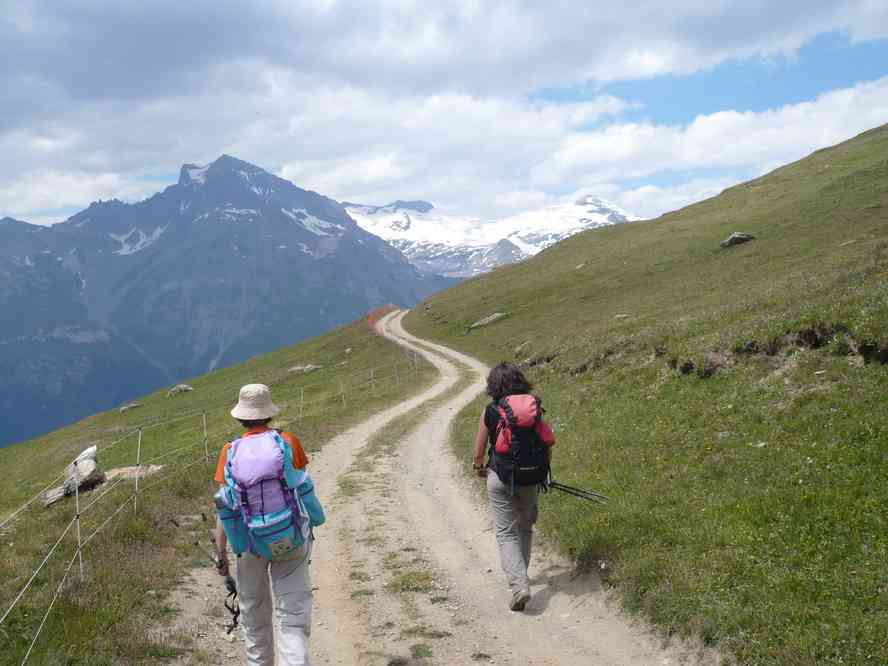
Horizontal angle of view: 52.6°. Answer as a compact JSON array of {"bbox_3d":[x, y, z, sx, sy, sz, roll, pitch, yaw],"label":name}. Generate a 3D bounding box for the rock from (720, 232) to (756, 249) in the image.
[{"bbox_3d":[16.399,-5.151,50.000,1.945,0.846,1.400,0,1,18],"label":"rock"}]

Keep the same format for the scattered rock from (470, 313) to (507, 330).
[{"bbox_3d":[2.907,-0.768,60.000,2.463,1.143,1.500,0,1,3],"label":"scattered rock"}]

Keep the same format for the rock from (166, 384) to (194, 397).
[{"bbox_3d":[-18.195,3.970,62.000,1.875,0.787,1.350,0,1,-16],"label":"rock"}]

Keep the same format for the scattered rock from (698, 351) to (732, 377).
[{"bbox_3d":[4.082,0.474,13.500,0.496,0.400,0.400,0,1,17],"label":"scattered rock"}]

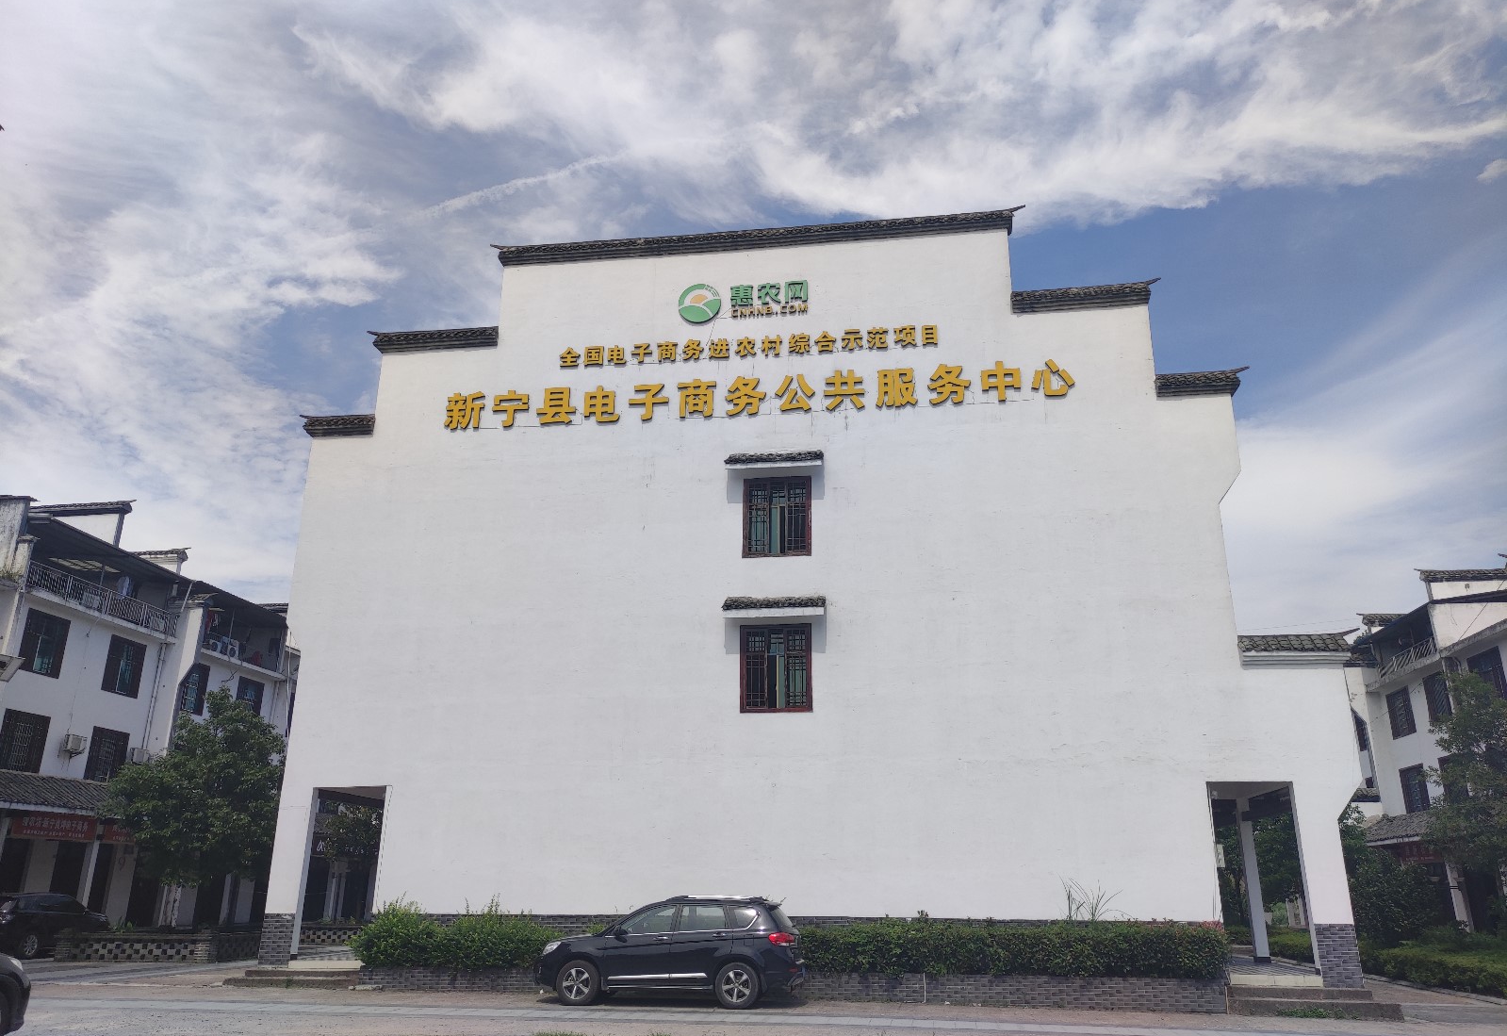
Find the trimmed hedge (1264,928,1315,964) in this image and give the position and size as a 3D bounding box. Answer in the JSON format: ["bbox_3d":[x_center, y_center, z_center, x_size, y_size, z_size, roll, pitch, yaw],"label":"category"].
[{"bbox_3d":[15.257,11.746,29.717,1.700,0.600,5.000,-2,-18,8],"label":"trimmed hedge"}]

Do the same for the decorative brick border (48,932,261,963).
[{"bbox_3d":[-14.487,10.638,27.084,4.000,0.630,2.300,-2,-18,8],"label":"decorative brick border"}]

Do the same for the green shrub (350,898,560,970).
[{"bbox_3d":[-5.487,8.103,21.048,4.550,1.060,0.880,-2,-18,8],"label":"green shrub"}]

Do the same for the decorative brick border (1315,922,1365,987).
[{"bbox_3d":[10.392,7.798,19.406,0.660,1.070,0.280,-2,-18,8],"label":"decorative brick border"}]

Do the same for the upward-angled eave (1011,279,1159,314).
[{"bbox_3d":[7.325,-4.866,24.048,3.130,0.680,0.680,-2,-18,8],"label":"upward-angled eave"}]

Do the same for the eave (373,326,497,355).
[{"bbox_3d":[-7.517,-4.181,25.601,3.200,0.660,0.620,-2,-18,8],"label":"eave"}]

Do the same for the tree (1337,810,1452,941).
[{"bbox_3d":[15.165,8.939,26.382,2.650,3.700,2.600,-2,-18,8],"label":"tree"}]

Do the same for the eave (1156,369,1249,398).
[{"bbox_3d":[9.254,-2.764,22.503,1.880,0.600,0.620,-2,-18,8],"label":"eave"}]

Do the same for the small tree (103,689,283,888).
[{"bbox_3d":[-14.504,7.298,28.612,4.500,5.800,4.500,-2,-18,8],"label":"small tree"}]

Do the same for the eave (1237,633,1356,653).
[{"bbox_3d":[10.524,2.442,21.157,2.130,0.480,0.680,-2,-18,8],"label":"eave"}]

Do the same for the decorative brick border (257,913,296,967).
[{"bbox_3d":[-9.600,8.563,22.124,0.660,1.000,0.280,-2,-18,8],"label":"decorative brick border"}]

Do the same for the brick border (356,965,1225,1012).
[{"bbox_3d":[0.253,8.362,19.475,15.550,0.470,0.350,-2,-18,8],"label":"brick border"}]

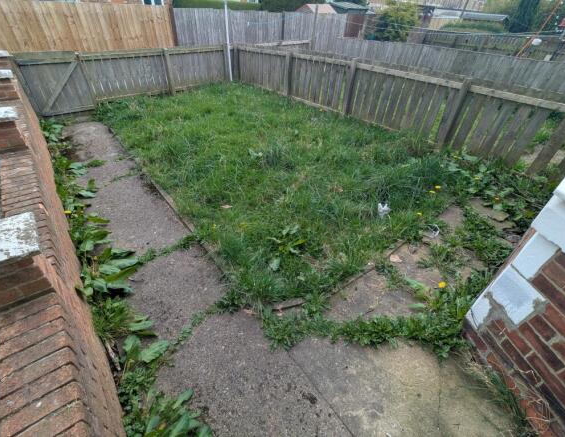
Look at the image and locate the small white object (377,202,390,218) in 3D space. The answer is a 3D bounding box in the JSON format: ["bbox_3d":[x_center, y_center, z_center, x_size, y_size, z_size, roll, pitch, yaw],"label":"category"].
[{"bbox_3d":[1.006,-0.080,2.677,0.105,0.120,0.090,2,36,0],"label":"small white object"}]

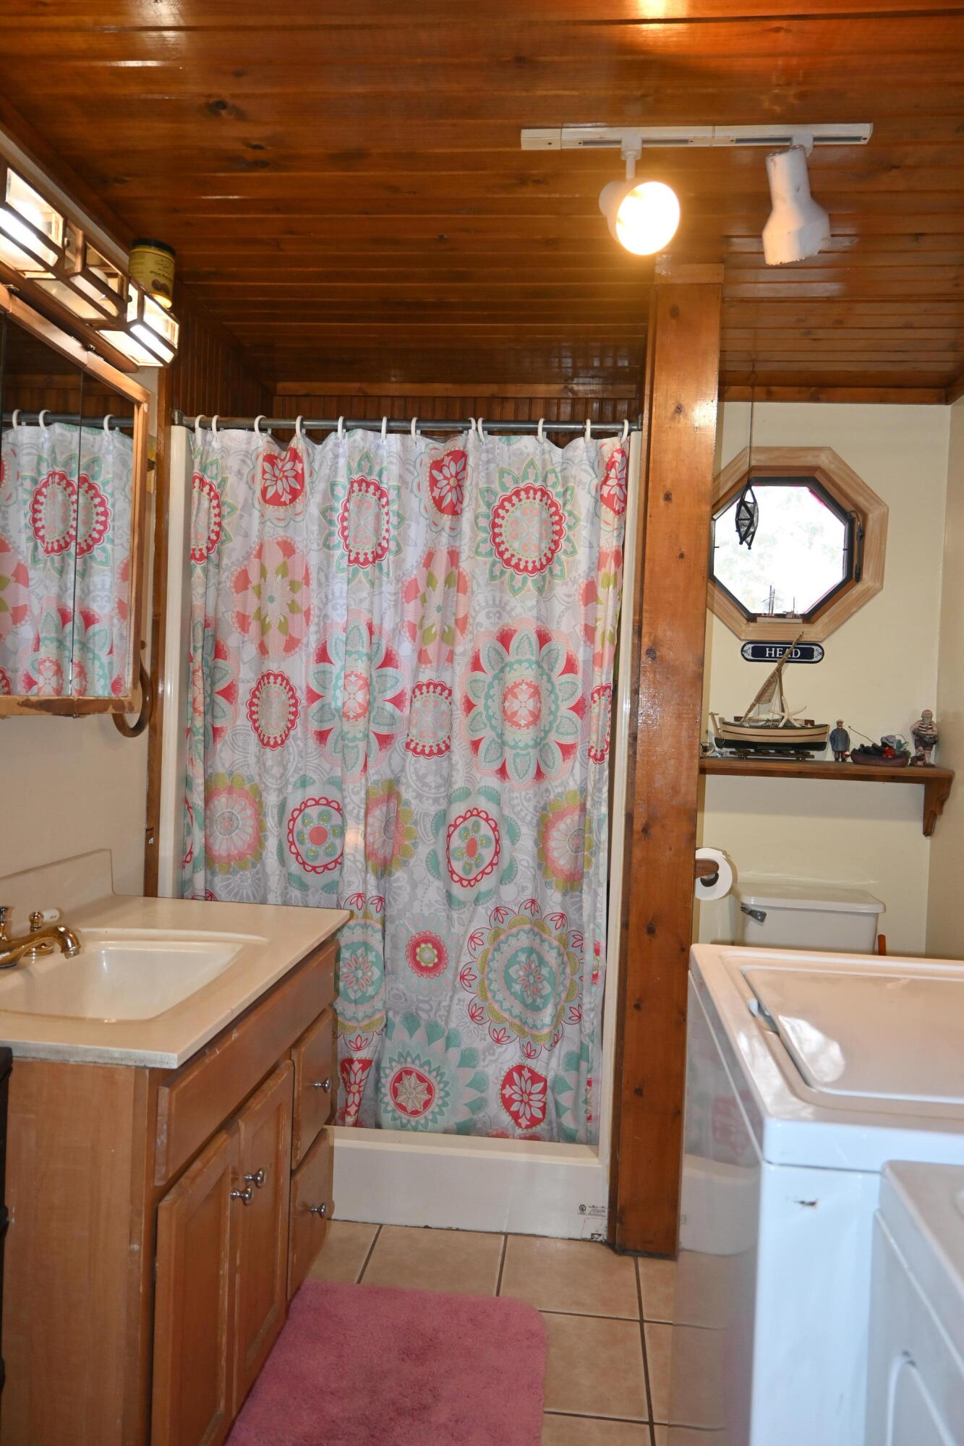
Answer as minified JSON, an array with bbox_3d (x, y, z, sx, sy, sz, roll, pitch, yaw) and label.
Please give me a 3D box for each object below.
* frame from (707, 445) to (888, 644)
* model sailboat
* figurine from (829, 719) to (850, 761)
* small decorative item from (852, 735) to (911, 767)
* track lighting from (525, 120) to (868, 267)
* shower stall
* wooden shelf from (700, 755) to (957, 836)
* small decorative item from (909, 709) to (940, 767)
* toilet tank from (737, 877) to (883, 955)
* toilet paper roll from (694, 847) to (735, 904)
[{"bbox_3d":[0.963,-0.566,3.190,0.613,0.610,0.070,2,1,6],"label":"frame"},{"bbox_3d":[0.894,-0.086,3.112,0.359,0.385,0.115,2,1,6],"label":"model sailboat"},{"bbox_3d":[1.103,0.054,3.093,0.062,0.129,0.050,2,1,6],"label":"figurine"},{"bbox_3d":[1.210,0.086,3.042,0.175,0.094,0.085,2,1,6],"label":"small decorative item"},{"bbox_3d":[0.373,-0.931,1.791,0.607,0.245,0.200,2,1,6],"label":"track lighting"},{"bbox_3d":[-0.193,0.244,2.897,1.170,1.990,0.830,2,1,6],"label":"shower stall"},{"bbox_3d":[0.995,0.235,3.108,0.827,0.225,0.200,2,1,6],"label":"wooden shelf"},{"bbox_3d":[1.353,0.046,3.066,0.080,0.171,0.075,2,1,6],"label":"small decorative item"},{"bbox_3d":[0.982,0.701,3.074,0.439,0.365,0.210,2,1,6],"label":"toilet tank"},{"bbox_3d":[0.557,0.372,2.516,0.129,0.129,0.105,2,1,6],"label":"toilet paper roll"}]

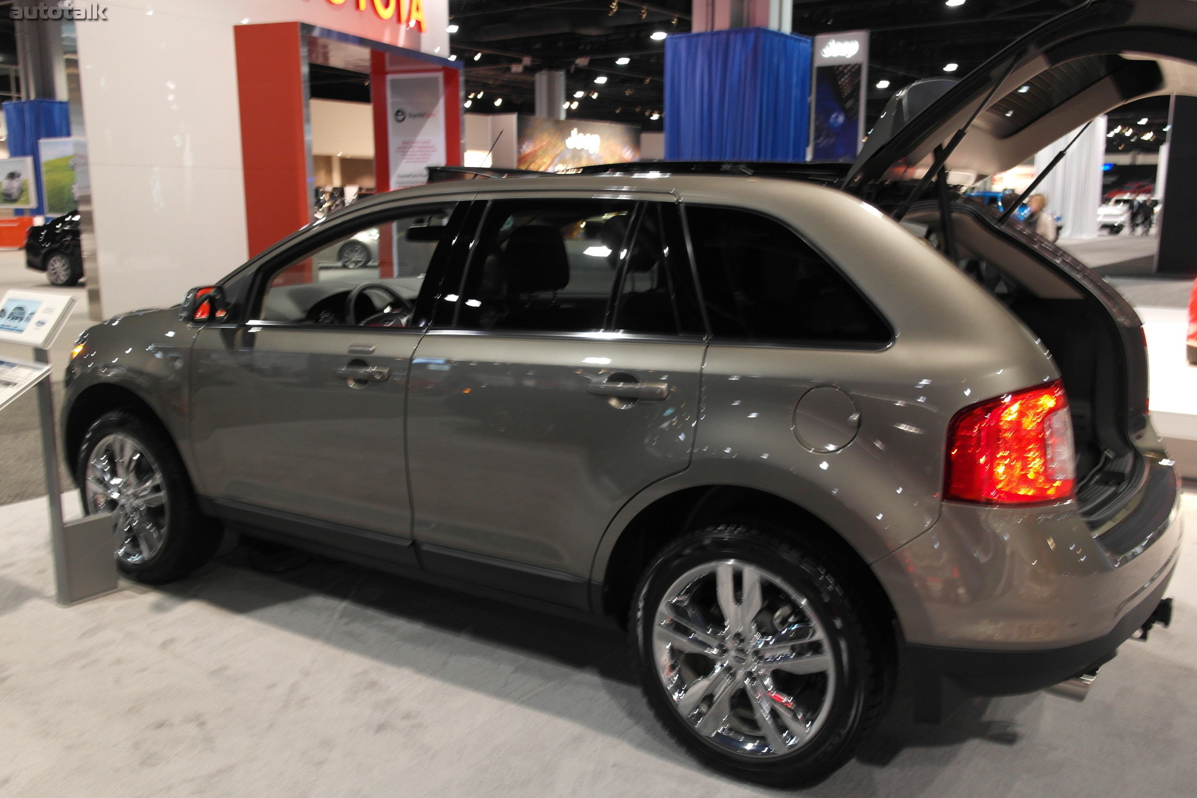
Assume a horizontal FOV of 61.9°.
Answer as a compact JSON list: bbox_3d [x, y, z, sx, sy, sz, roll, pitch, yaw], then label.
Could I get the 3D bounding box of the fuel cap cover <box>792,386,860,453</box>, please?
[{"bbox_3d":[0.562,0.049,2.447,0.172,0.167,0.030,7,13,32],"label":"fuel cap cover"}]

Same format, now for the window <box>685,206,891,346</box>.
[{"bbox_3d":[0.480,-0.322,2.605,0.604,0.374,0.050,6,-10,28],"label":"window"}]

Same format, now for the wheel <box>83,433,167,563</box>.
[{"bbox_3d":[-1.938,0.408,4.292,0.545,0.545,0.190,7,13,32],"label":"wheel"}]

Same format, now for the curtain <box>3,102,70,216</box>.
[{"bbox_3d":[-20.077,-8.250,37.413,2.400,5.399,2.400,8,13,35],"label":"curtain"}]

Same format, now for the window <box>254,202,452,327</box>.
[{"bbox_3d":[-0.862,-0.455,3.491,0.859,0.463,0.050,8,-9,35],"label":"window"}]

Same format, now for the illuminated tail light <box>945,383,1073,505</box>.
[{"bbox_3d":[0.983,0.100,2.348,0.255,0.290,0.205,7,13,32],"label":"illuminated tail light"}]

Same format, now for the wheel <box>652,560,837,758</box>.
[{"bbox_3d":[0.430,0.691,2.779,0.545,0.545,0.190,7,13,32],"label":"wheel"}]

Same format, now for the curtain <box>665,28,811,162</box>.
[{"bbox_3d":[3.198,-5.673,23.653,2.400,5.391,2.400,8,13,35],"label":"curtain"}]

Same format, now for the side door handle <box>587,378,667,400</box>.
[{"bbox_3d":[0.077,-0.030,2.740,0.240,0.046,0.055,7,13,32],"label":"side door handle"}]

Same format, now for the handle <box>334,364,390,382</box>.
[{"bbox_3d":[-0.783,-0.084,3.300,0.240,0.046,0.055,7,13,32],"label":"handle"}]

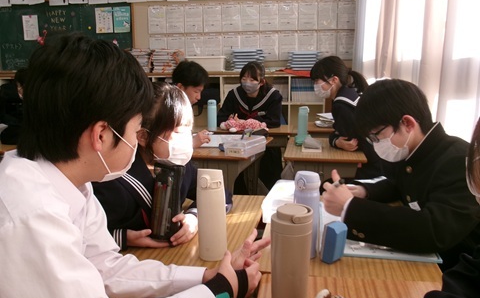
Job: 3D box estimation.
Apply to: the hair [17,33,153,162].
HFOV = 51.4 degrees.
[{"bbox_3d":[-0.266,-0.089,0.860,0.220,0.205,0.185,5,6,-39],"label":"hair"}]

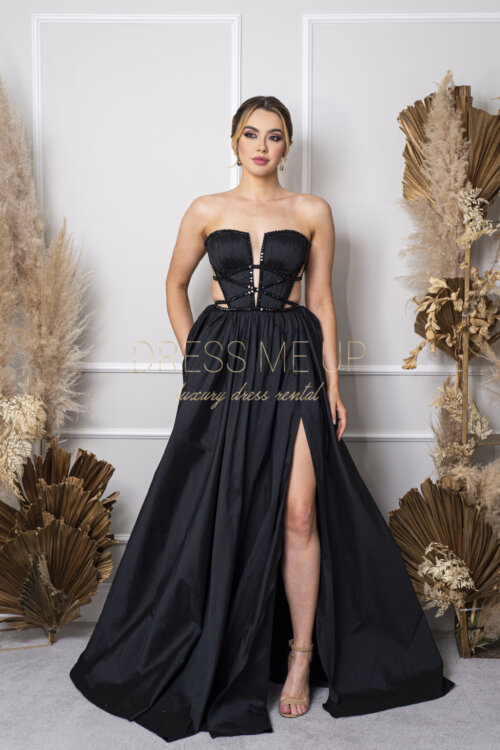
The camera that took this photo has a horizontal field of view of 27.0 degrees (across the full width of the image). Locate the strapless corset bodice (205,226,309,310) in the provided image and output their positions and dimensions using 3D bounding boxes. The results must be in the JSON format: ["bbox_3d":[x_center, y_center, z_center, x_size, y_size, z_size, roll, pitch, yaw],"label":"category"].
[{"bbox_3d":[0.022,-0.307,3.030,0.305,0.240,0.220,0,6,1],"label":"strapless corset bodice"}]

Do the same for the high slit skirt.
[{"bbox_3d":[0.038,0.382,3.159,1.212,1.197,0.700,0,5,0],"label":"high slit skirt"}]

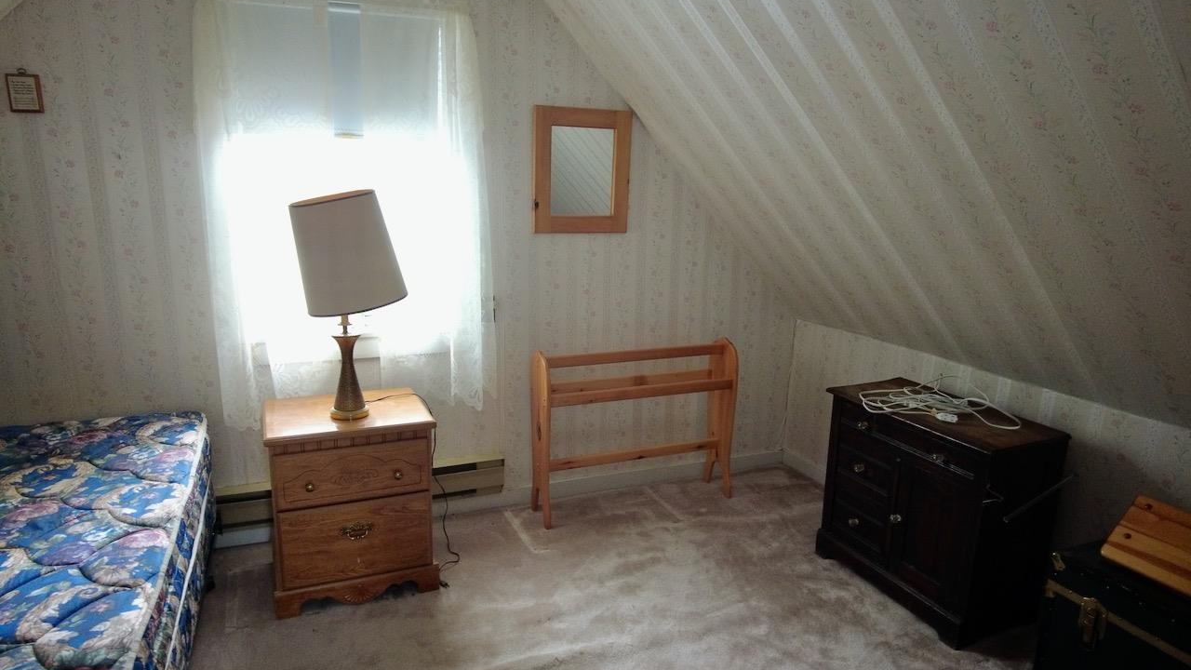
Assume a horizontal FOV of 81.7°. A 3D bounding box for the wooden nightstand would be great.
[{"bbox_3d":[-0.909,0.592,2.581,0.551,0.638,0.461,-4,13,-24],"label":"wooden nightstand"}]

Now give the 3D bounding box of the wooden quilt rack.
[{"bbox_3d":[0.187,0.419,3.175,0.937,0.778,0.210,-3,12,-21],"label":"wooden quilt rack"}]

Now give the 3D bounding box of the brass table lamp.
[{"bbox_3d":[-0.847,-0.102,2.410,0.365,0.794,0.343,-3,12,-21],"label":"brass table lamp"}]

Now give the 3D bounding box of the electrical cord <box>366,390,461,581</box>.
[{"bbox_3d":[-0.697,0.571,2.666,0.307,0.643,0.315,-3,12,-21],"label":"electrical cord"}]

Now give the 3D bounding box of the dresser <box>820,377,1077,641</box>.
[{"bbox_3d":[1.233,0.611,2.552,0.407,0.686,0.708,-4,13,-23],"label":"dresser"}]

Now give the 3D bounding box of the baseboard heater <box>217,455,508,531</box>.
[{"bbox_3d":[-0.989,0.669,2.913,1.224,0.166,0.074,-3,12,-21],"label":"baseboard heater"}]

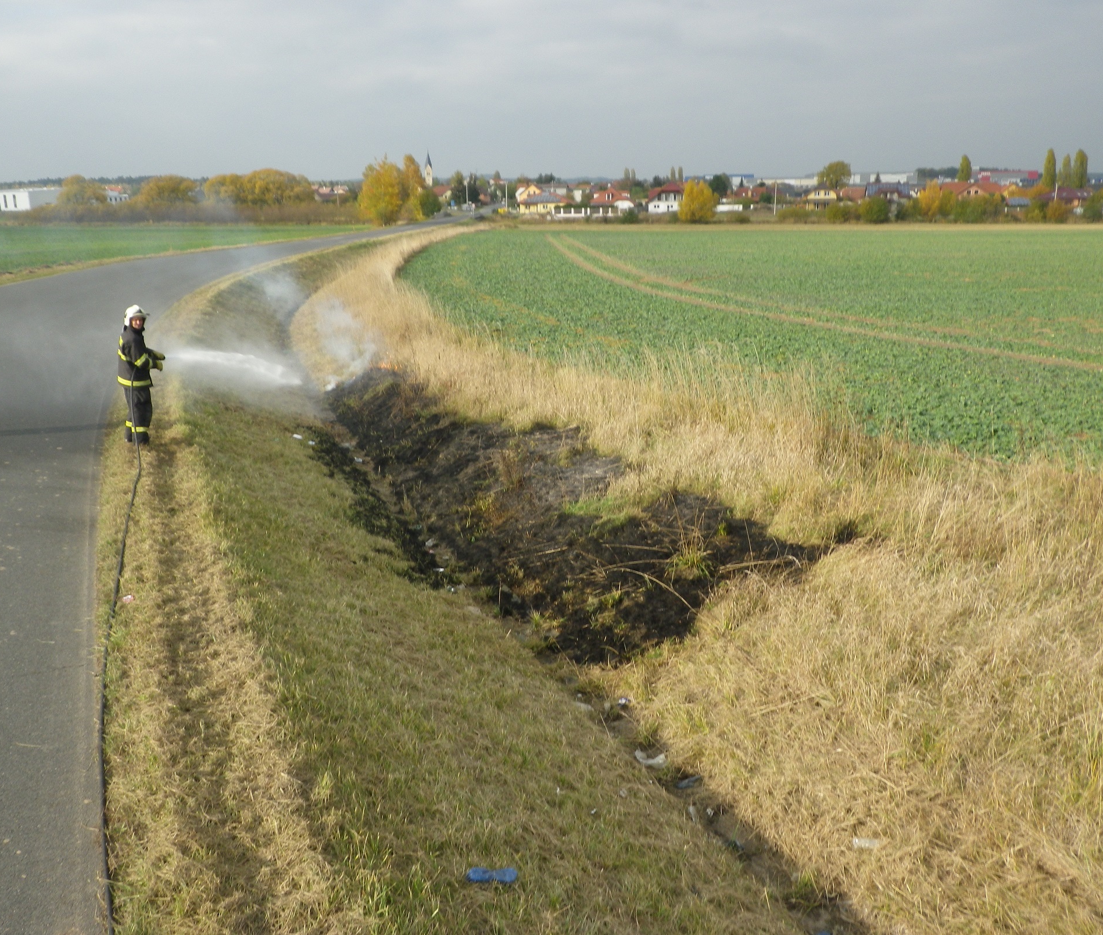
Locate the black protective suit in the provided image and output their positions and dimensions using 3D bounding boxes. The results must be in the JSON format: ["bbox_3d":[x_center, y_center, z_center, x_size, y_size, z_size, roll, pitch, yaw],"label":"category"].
[{"bbox_3d":[-5.488,-1.124,13.449,0.620,1.580,0.560,-11,19,-34],"label":"black protective suit"}]

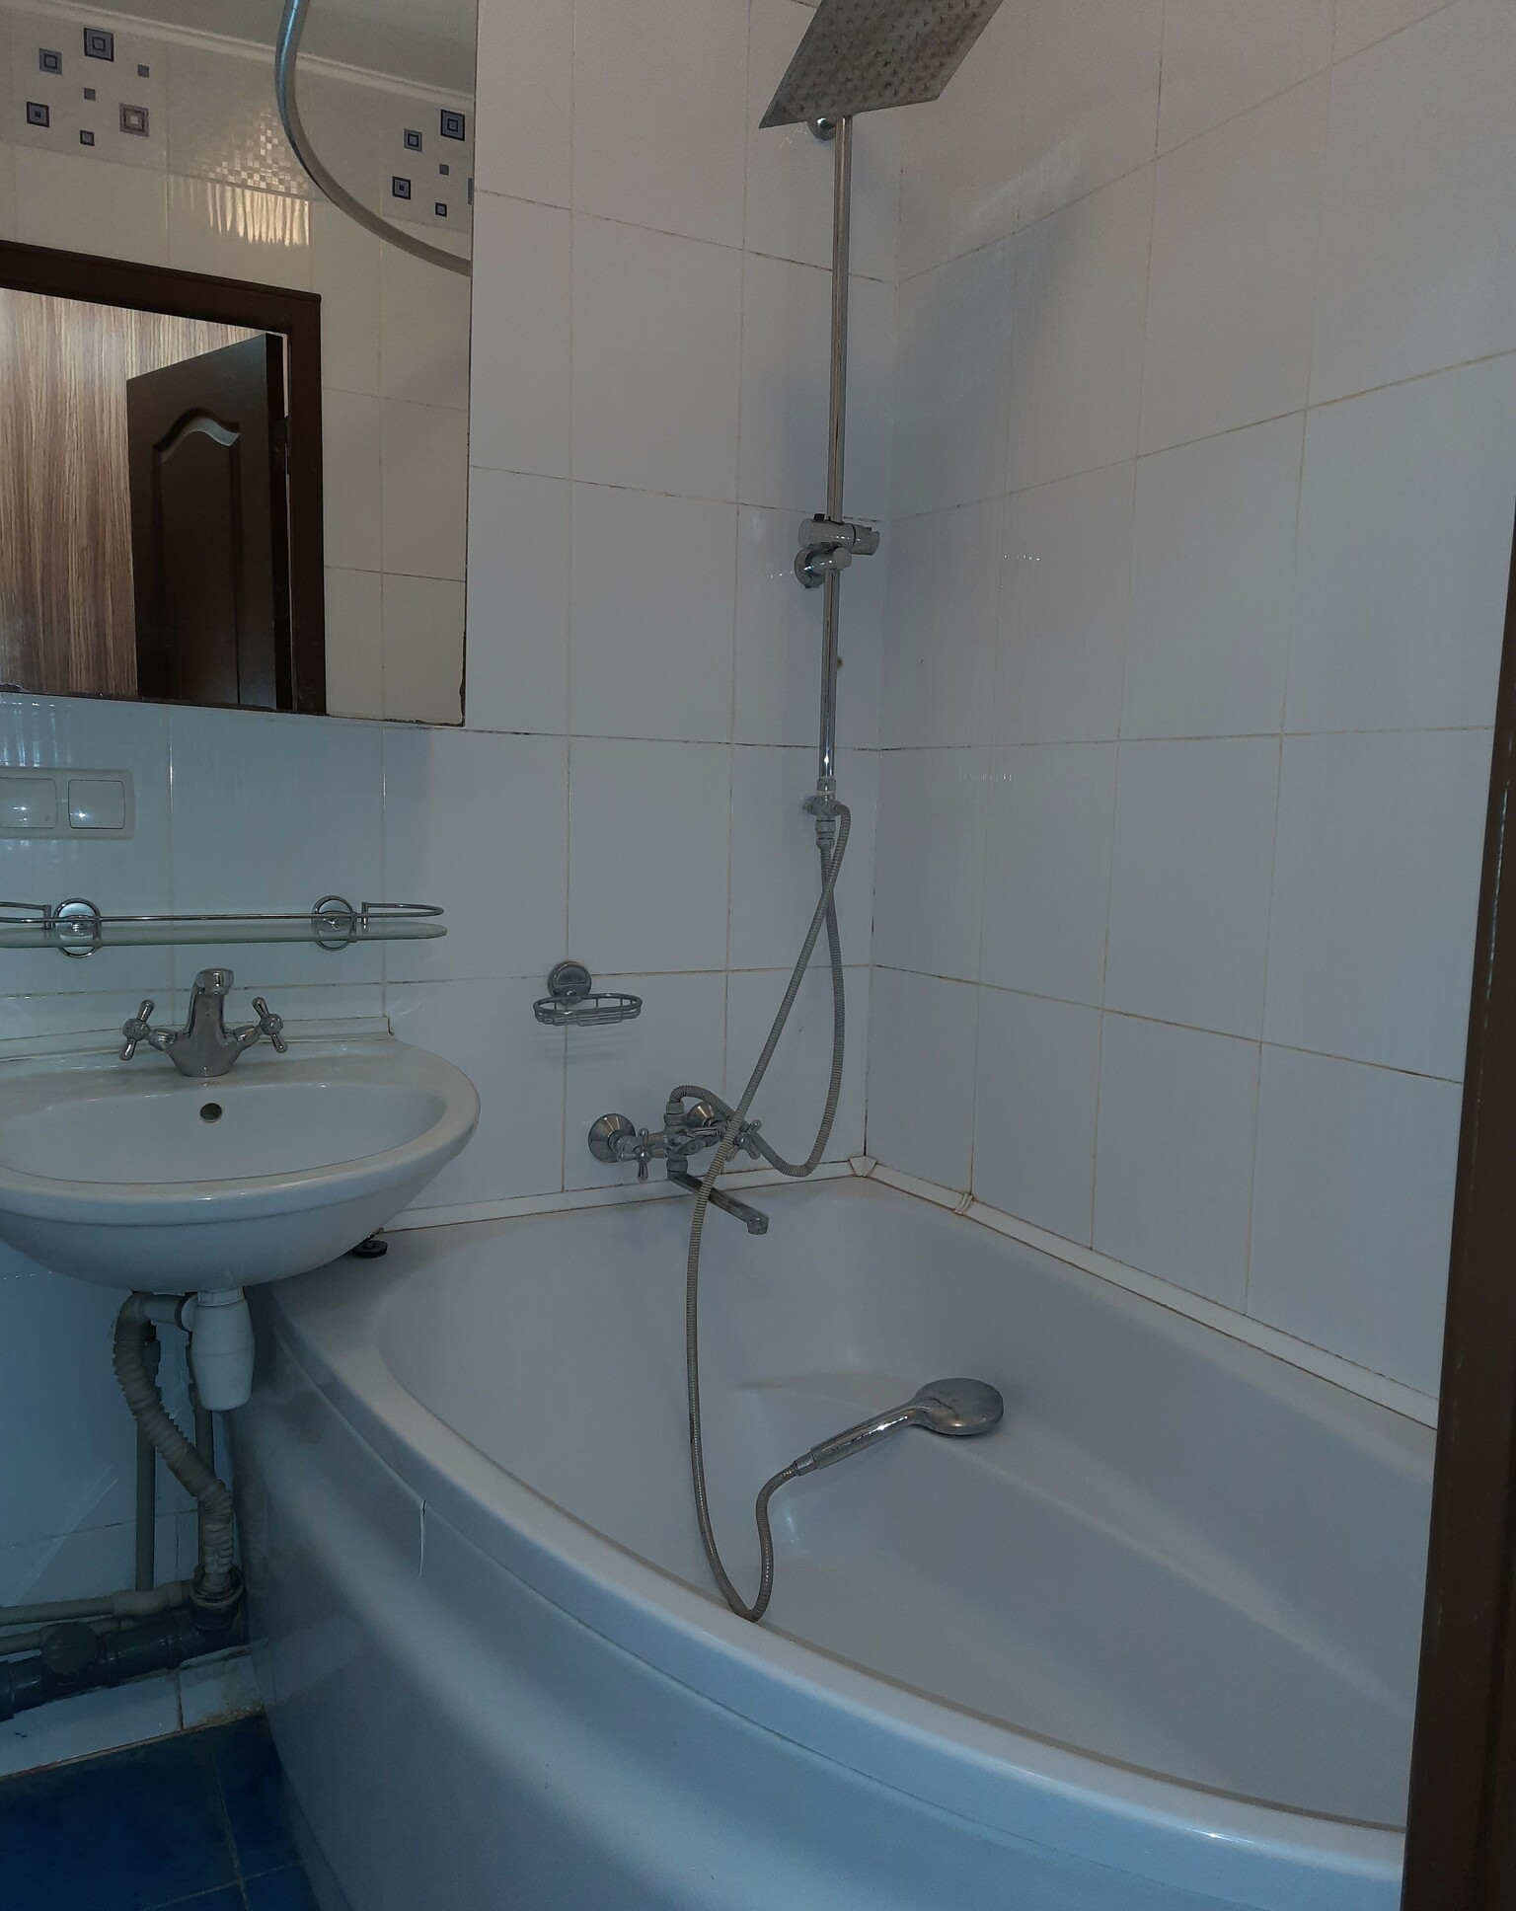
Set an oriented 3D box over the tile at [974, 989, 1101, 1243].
[{"bbox_3d":[0.368,0.224,1.866,0.009,0.331,0.249,-2,8,-29],"label":"tile"}]

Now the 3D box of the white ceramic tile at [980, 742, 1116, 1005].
[{"bbox_3d":[0.372,-0.110,1.842,0.010,0.332,0.250,-2,7,-29],"label":"white ceramic tile"}]

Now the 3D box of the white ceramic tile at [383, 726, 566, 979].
[{"bbox_3d":[-0.371,-0.132,1.867,0.249,0.331,0.009,-2,8,-28],"label":"white ceramic tile"}]

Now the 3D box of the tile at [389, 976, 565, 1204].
[{"bbox_3d":[-0.381,0.184,1.904,0.250,0.310,0.010,-2,8,-29],"label":"tile"}]

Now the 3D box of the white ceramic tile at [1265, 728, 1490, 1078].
[{"bbox_3d":[0.619,-0.053,1.395,0.010,0.330,0.250,-2,8,-29],"label":"white ceramic tile"}]

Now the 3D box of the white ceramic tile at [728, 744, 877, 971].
[{"bbox_3d":[0.069,-0.147,2.110,0.250,0.330,0.010,-2,8,-29],"label":"white ceramic tile"}]

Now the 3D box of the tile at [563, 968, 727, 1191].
[{"bbox_3d":[-0.161,0.175,2.024,0.250,0.310,0.010,-2,8,-29],"label":"tile"}]

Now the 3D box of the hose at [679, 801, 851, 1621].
[{"bbox_3d":[0.027,0.282,1.843,0.210,0.950,0.550,3,7,11],"label":"hose"}]

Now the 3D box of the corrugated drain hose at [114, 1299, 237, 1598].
[{"bbox_3d":[-0.683,0.585,1.640,0.130,0.400,0.110,-2,8,-29],"label":"corrugated drain hose"}]

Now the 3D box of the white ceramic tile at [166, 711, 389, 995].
[{"bbox_3d":[-0.591,-0.126,1.741,0.250,0.332,0.010,-2,7,-29],"label":"white ceramic tile"}]

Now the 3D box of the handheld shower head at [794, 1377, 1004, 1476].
[{"bbox_3d":[0.161,0.534,1.574,0.257,0.058,0.100,-13,11,-20],"label":"handheld shower head"}]

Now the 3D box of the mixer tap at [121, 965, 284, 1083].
[{"bbox_3d":[-0.621,0.075,1.597,0.185,0.135,0.145,-2,7,-29],"label":"mixer tap"}]

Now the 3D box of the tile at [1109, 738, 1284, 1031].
[{"bbox_3d":[0.498,-0.082,1.614,0.010,0.330,0.250,-2,8,-29],"label":"tile"}]

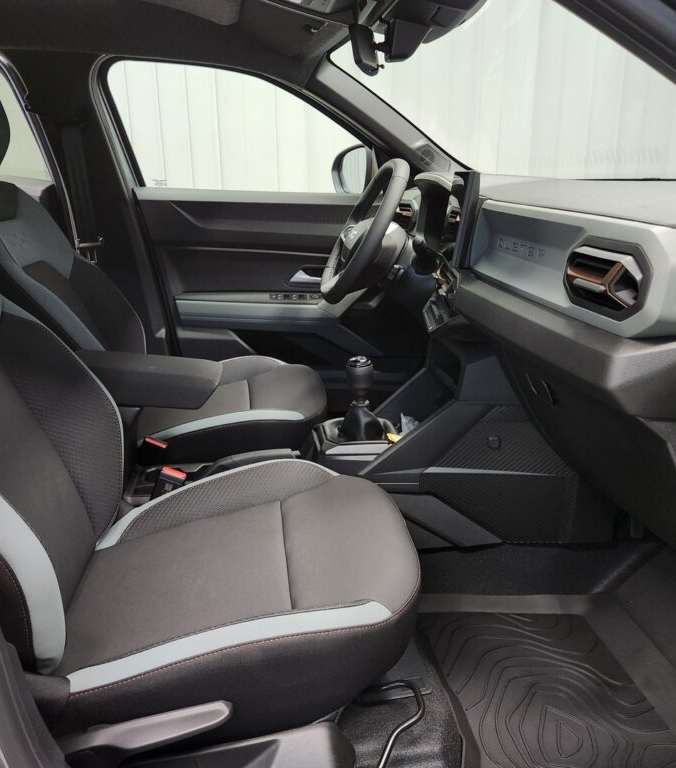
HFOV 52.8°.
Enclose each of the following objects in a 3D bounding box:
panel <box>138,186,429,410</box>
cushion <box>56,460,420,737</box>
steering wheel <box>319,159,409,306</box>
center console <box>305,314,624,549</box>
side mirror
[{"bbox_3d":[-0.127,-0.269,1.974,0.900,0.570,0.140,-3,19,-8],"label":"panel"},{"bbox_3d":[-0.134,0.281,0.998,0.510,0.180,0.490,-3,19,-8],"label":"cushion"},{"bbox_3d":[0.063,-0.356,1.596,0.100,0.370,0.370,24,13,-16],"label":"steering wheel"},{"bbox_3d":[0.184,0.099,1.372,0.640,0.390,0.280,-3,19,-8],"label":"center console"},{"bbox_3d":[0.067,-0.656,2.104,0.110,0.165,0.200,-7,20,-19],"label":"side mirror"}]

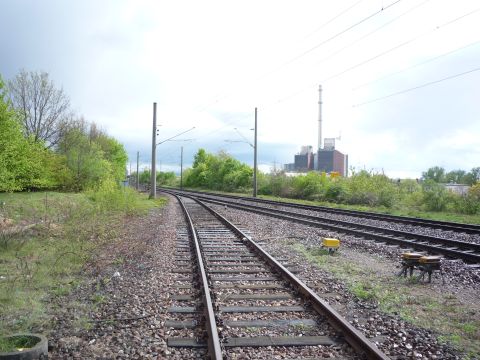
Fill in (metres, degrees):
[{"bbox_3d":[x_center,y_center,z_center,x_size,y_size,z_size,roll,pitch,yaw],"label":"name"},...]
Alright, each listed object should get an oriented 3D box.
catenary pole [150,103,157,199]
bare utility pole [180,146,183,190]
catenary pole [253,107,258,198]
[{"bbox_3d":[-8.798,-3.002,45.264,0.460,9.822,0.460,1,0,-15],"label":"catenary pole"},{"bbox_3d":[-12.958,-2.544,98.964,0.360,9.862,0.360,1,0,-18],"label":"bare utility pole"},{"bbox_3d":[1.653,-2.944,47.464,0.360,9.849,0.360,1,0,-15],"label":"catenary pole"}]

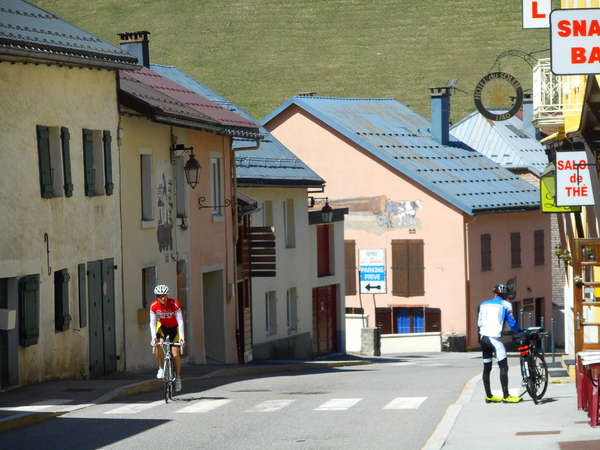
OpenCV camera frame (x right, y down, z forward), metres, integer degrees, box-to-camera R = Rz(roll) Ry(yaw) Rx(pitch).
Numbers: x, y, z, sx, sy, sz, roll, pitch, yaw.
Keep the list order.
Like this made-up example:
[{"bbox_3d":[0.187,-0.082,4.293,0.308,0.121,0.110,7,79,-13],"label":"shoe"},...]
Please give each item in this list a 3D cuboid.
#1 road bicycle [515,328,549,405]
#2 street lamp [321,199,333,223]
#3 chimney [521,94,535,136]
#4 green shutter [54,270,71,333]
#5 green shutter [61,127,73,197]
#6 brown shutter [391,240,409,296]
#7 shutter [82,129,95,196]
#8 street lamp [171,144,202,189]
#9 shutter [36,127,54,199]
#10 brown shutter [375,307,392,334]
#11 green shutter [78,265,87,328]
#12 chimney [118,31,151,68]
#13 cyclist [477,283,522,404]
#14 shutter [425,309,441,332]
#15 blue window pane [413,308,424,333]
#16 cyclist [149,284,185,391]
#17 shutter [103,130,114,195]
[{"bbox_3d":[3.445,2.051,33.900,0.550,1.070,1.650,-1,1,8],"label":"road bicycle"},{"bbox_3d":[0.808,-0.407,70.000,0.330,0.680,0.330,-1,1,14],"label":"street lamp"},{"bbox_3d":[9.130,-4.337,92.000,0.550,1.850,0.550,-1,1,32],"label":"chimney"},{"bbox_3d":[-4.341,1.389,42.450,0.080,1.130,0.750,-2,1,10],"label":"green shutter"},{"bbox_3d":[-4.288,-1.154,42.748,0.070,1.280,0.520,-2,1,10],"label":"green shutter"},{"bbox_3d":[3.453,1.502,80.200,0.620,1.900,0.050,-1,1,30],"label":"brown shutter"},{"bbox_3d":[-4.028,-1.184,44.229,0.070,1.280,0.520,-2,1,10],"label":"shutter"},{"bbox_3d":[-2.541,-1.299,52.000,0.720,1.000,0.400,-2,1,8],"label":"street lamp"},{"bbox_3d":[-4.510,-1.112,41.000,0.050,1.270,0.480,-1,1,14],"label":"shutter"},{"bbox_3d":[2.775,3.191,77.200,0.620,0.950,0.060,-1,1,32],"label":"brown shutter"},{"bbox_3d":[-4.012,1.311,42.900,0.050,1.170,0.430,-1,1,14],"label":"green shutter"},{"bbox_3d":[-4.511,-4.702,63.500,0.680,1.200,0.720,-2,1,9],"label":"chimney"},{"bbox_3d":[2.938,1.745,34.200,0.540,1.740,0.520,-1,2,37],"label":"cyclist"},{"bbox_3d":[4.530,3.453,79.400,0.610,1.220,0.050,-1,1,30],"label":"shutter"},{"bbox_3d":[3.852,3.114,75.500,0.430,0.800,0.060,-1,1,26],"label":"blue window pane"},{"bbox_3d":[-1.931,1.635,33.600,0.520,1.530,0.900,-2,1,-1],"label":"cyclist"},{"bbox_3d":[-3.656,-1.183,44.300,0.050,1.250,0.460,-1,1,14],"label":"shutter"}]

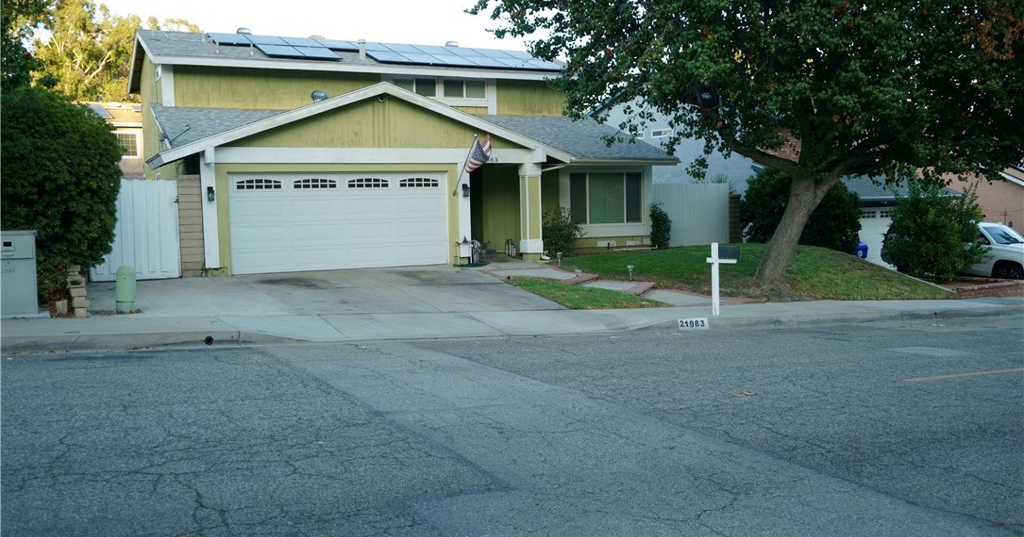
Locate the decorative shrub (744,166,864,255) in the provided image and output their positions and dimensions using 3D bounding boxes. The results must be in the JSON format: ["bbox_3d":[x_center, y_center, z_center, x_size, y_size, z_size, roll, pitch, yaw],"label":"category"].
[{"bbox_3d":[8.269,-1.571,26.000,2.900,2.600,3.400,-3,5,-26],"label":"decorative shrub"}]

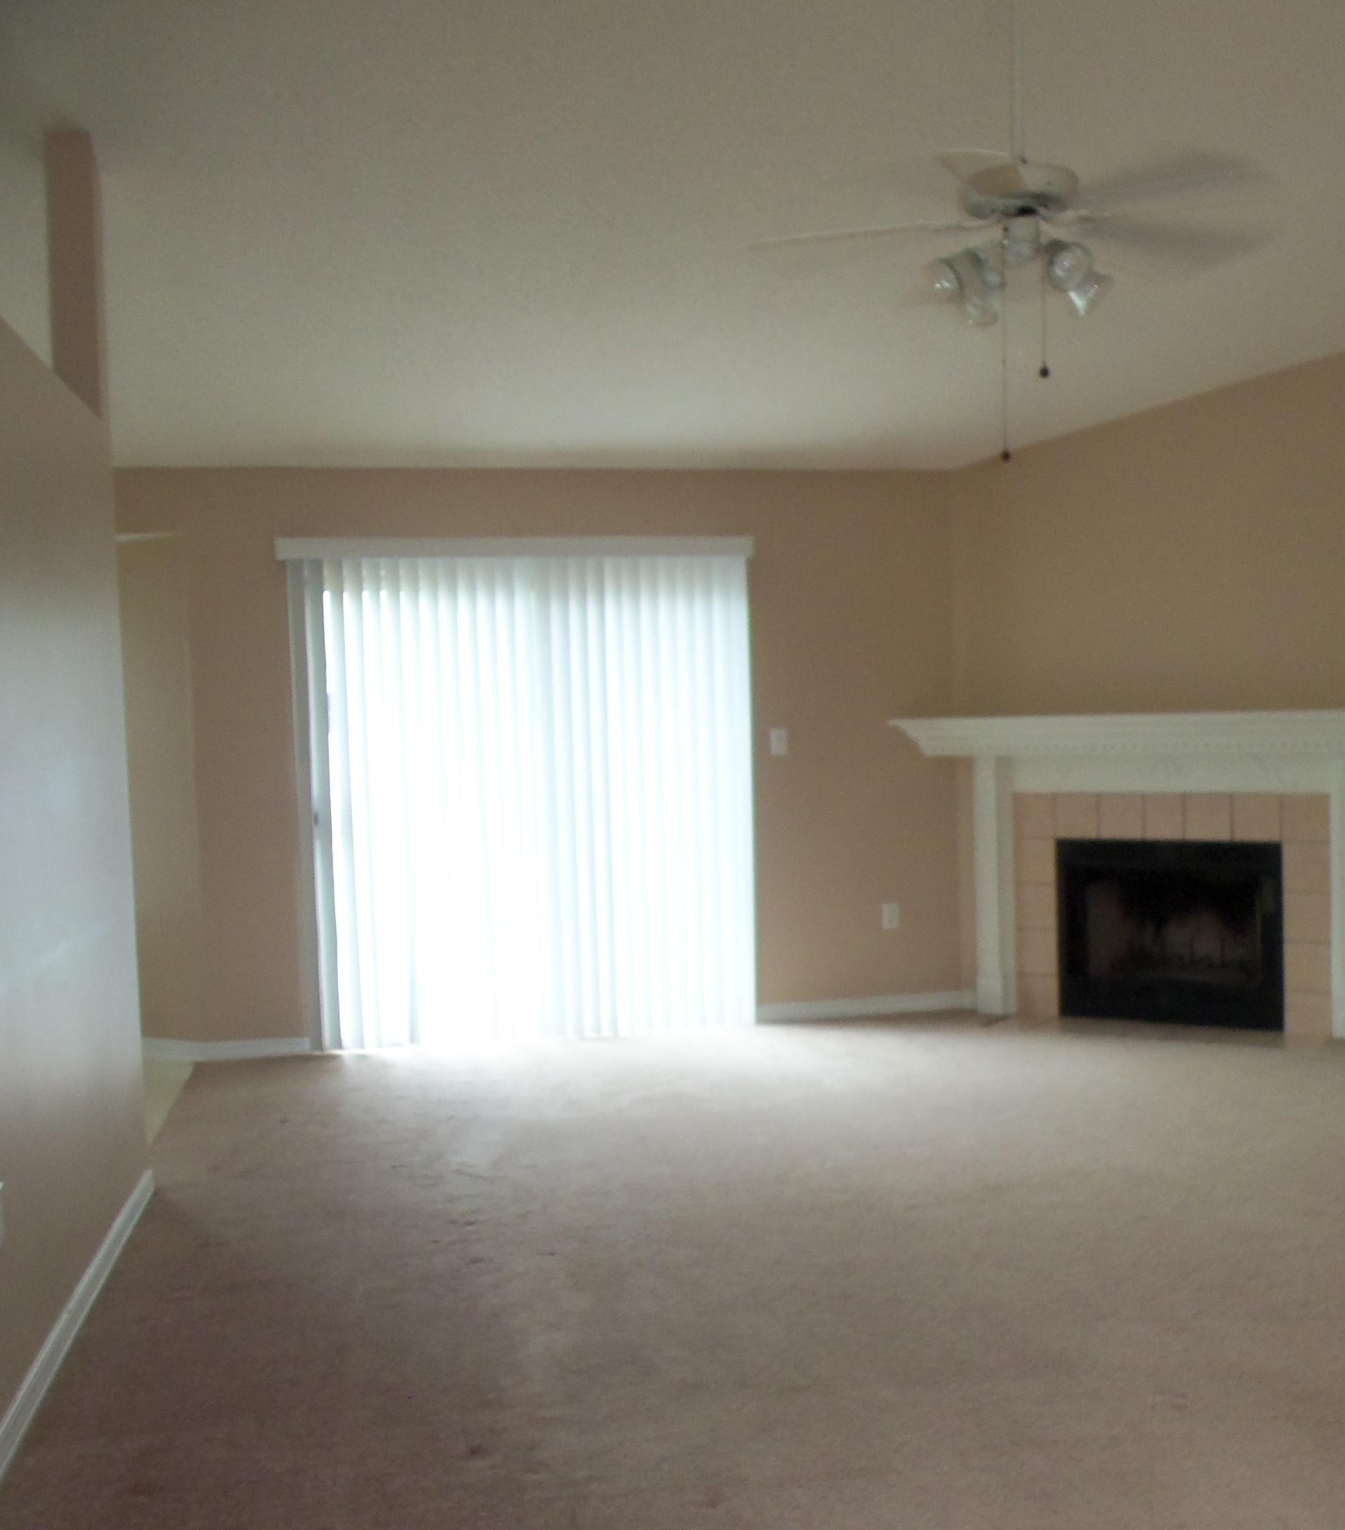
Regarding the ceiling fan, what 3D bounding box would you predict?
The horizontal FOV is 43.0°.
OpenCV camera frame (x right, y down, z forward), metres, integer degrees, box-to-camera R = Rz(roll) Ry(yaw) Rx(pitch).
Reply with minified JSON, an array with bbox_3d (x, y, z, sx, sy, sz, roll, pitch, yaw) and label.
[{"bbox_3d":[0.849,-1.475,4.194,1.300,0.860,1.300,-2,1,-9],"label":"ceiling fan"}]

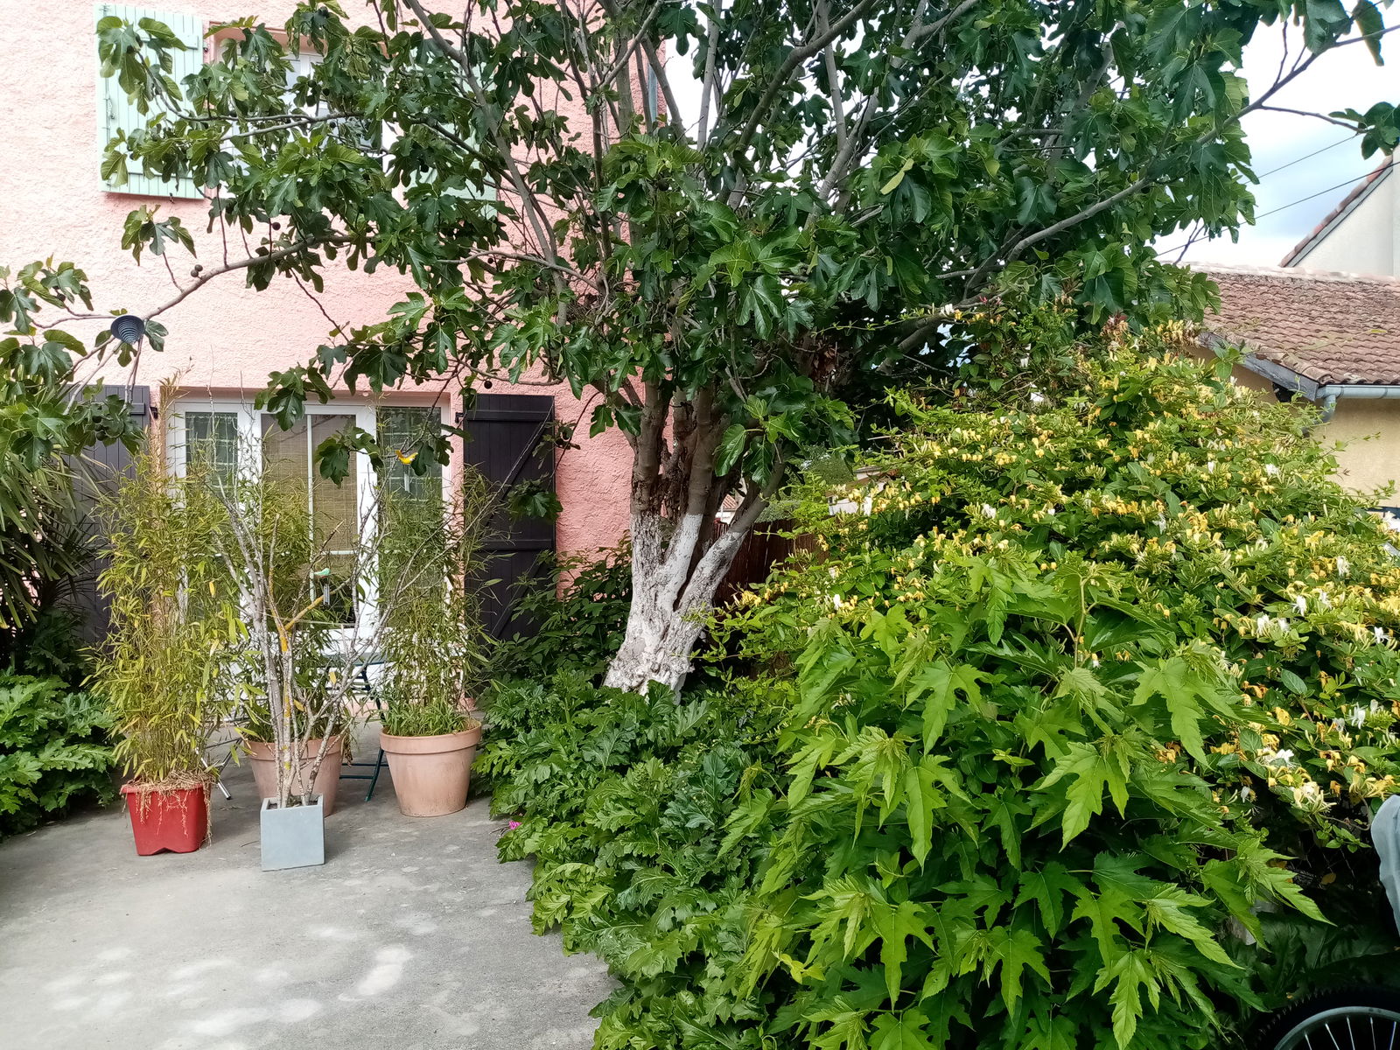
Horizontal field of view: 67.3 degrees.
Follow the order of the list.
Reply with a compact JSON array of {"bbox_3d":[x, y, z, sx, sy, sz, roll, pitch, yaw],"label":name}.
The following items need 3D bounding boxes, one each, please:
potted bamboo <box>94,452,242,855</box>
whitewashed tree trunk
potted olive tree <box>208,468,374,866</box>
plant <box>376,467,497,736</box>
[{"bbox_3d":[-2.444,0.560,4.860,0.610,1.780,0.540,-1,2,-19],"label":"potted bamboo"},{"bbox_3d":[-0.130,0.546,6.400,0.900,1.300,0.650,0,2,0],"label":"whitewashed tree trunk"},{"bbox_3d":[-1.779,0.610,4.580,0.640,1.690,0.480,-1,2,-19],"label":"potted olive tree"},{"bbox_3d":[-1.346,0.381,5.360,0.560,1.320,0.540,-1,2,-19],"label":"plant"}]

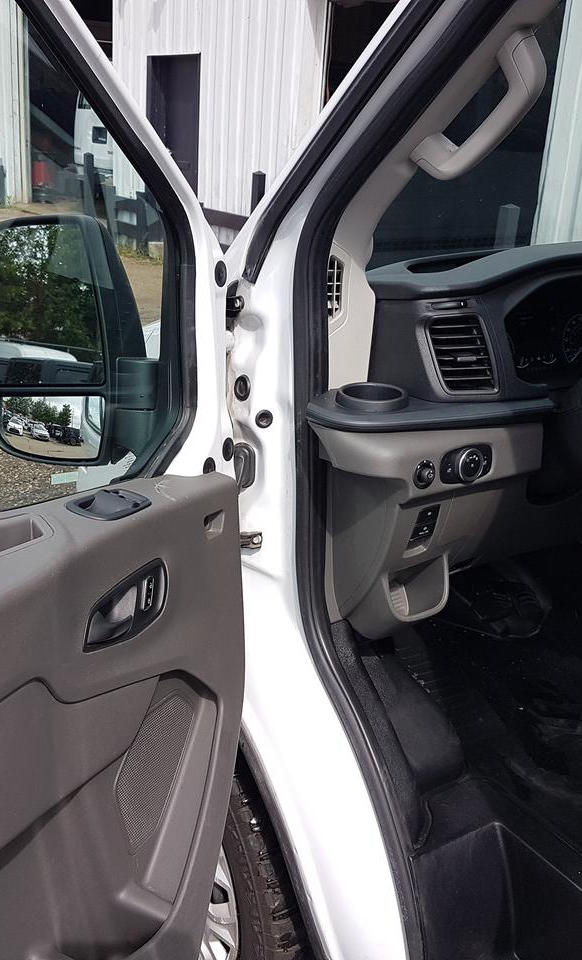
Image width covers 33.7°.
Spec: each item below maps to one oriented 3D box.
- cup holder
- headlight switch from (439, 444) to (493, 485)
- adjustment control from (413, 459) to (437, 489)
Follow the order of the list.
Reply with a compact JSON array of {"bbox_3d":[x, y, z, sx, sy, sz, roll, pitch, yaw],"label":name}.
[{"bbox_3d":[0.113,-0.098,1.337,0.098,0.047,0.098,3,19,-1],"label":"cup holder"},{"bbox_3d":[0.244,-0.019,1.297,0.092,0.047,0.029,-9,13,-32],"label":"headlight switch"},{"bbox_3d":[0.179,-0.005,1.260,0.038,0.038,0.020,-9,13,-32],"label":"adjustment control"}]

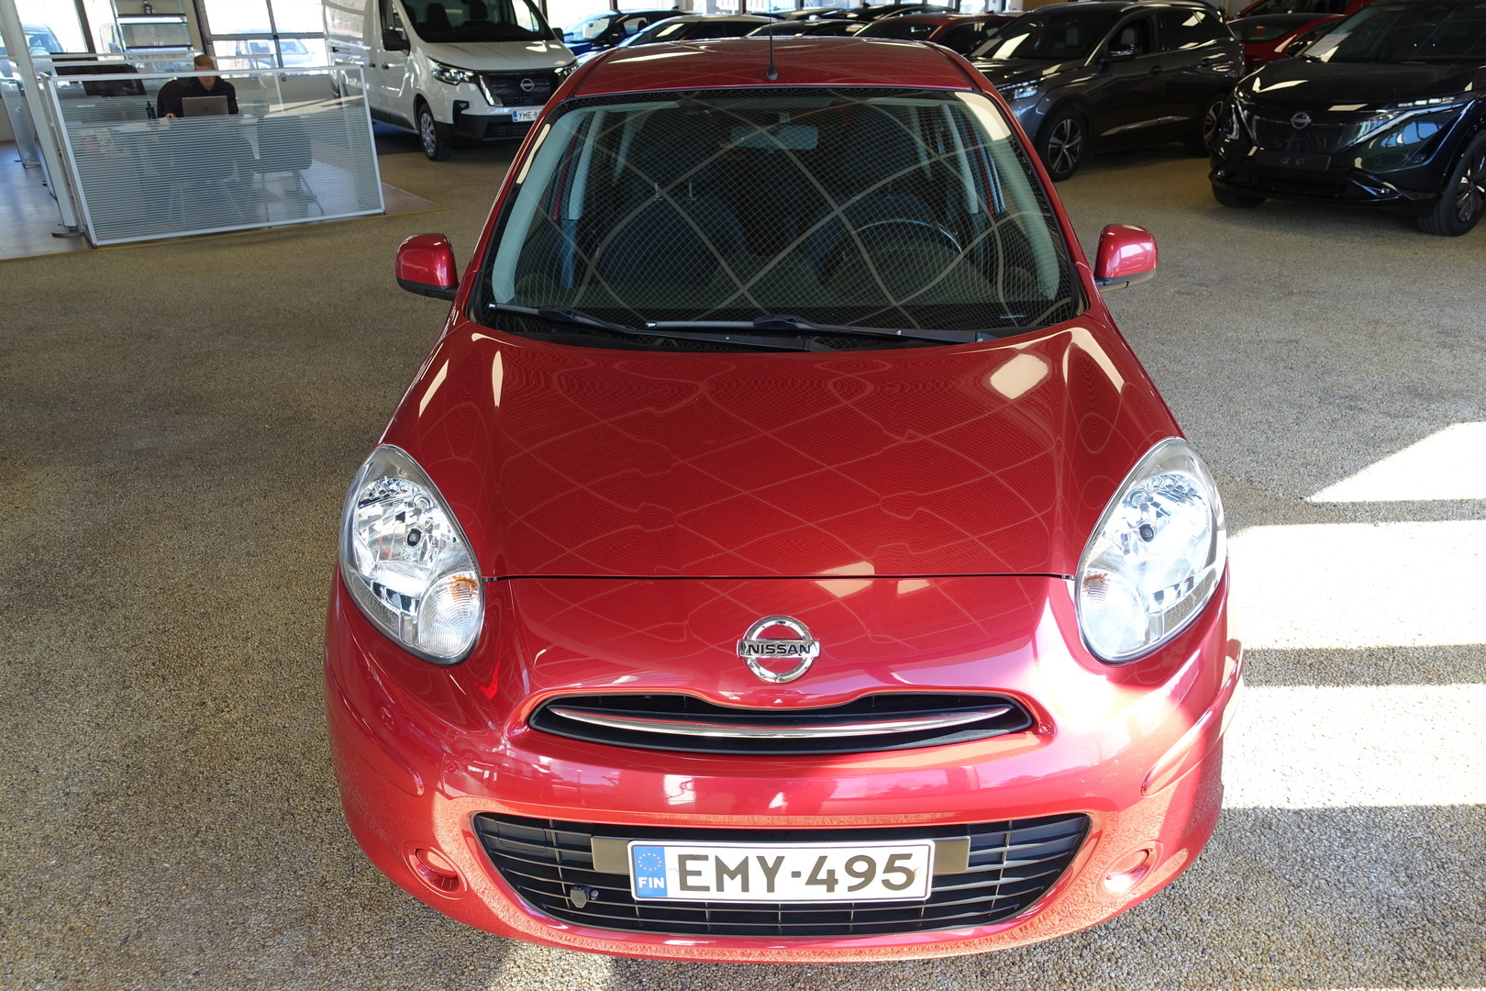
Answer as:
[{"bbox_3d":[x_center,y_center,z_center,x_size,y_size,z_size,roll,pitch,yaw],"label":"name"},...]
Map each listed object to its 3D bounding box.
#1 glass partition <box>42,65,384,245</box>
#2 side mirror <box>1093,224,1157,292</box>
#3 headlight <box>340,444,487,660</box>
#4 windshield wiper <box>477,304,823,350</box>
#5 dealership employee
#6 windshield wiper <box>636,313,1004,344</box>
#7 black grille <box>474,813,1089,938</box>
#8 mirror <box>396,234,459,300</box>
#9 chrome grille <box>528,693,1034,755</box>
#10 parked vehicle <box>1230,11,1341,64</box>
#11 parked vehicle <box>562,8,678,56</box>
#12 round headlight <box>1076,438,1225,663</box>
[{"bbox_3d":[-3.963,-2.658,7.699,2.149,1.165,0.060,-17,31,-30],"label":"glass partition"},{"bbox_3d":[0.947,-0.591,2.460,0.180,0.155,0.130,0,26,0],"label":"side mirror"},{"bbox_3d":[-0.549,0.086,1.632,0.305,0.235,0.350,0,26,1],"label":"headlight"},{"bbox_3d":[-0.198,-0.361,2.086,0.788,0.060,0.080,8,27,18],"label":"windshield wiper"},{"bbox_3d":[-4.544,-3.081,8.500,0.600,1.220,0.750,-17,31,-30],"label":"dealership employee"},{"bbox_3d":[0.172,-0.334,2.035,0.754,0.050,0.080,3,27,4],"label":"windshield wiper"},{"bbox_3d":[0.057,0.565,1.506,0.935,0.235,0.100,0,26,1],"label":"black grille"},{"bbox_3d":[-0.794,-0.587,2.551,0.175,0.148,0.120,0,26,1],"label":"mirror"},{"bbox_3d":[0.053,0.316,1.407,0.735,0.090,0.090,0,26,1],"label":"chrome grille"},{"bbox_3d":[8.844,-7.111,16.153,4.350,1.460,1.800,-16,30,-28],"label":"parked vehicle"},{"bbox_3d":[-2.511,-7.777,17.565,4.300,1.560,1.820,-23,34,-38],"label":"parked vehicle"},{"bbox_3d":[0.664,0.082,1.694,0.280,0.255,0.360,0,26,0],"label":"round headlight"}]

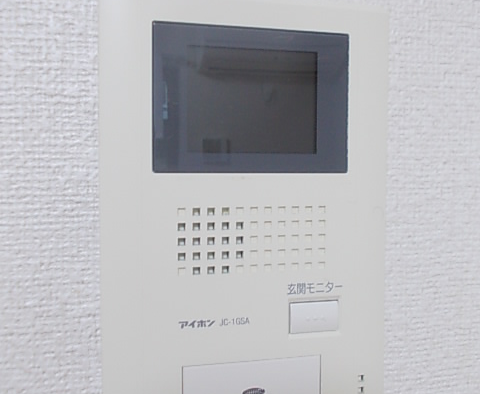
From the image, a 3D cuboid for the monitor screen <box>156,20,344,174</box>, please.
[{"bbox_3d":[0.006,-0.039,0.213,0.082,0.058,0.006,-1,3,-13],"label":"monitor screen"}]

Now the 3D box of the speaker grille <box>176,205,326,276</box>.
[{"bbox_3d":[0.006,0.018,0.215,0.063,0.027,0.005,-1,3,-13],"label":"speaker grille"}]

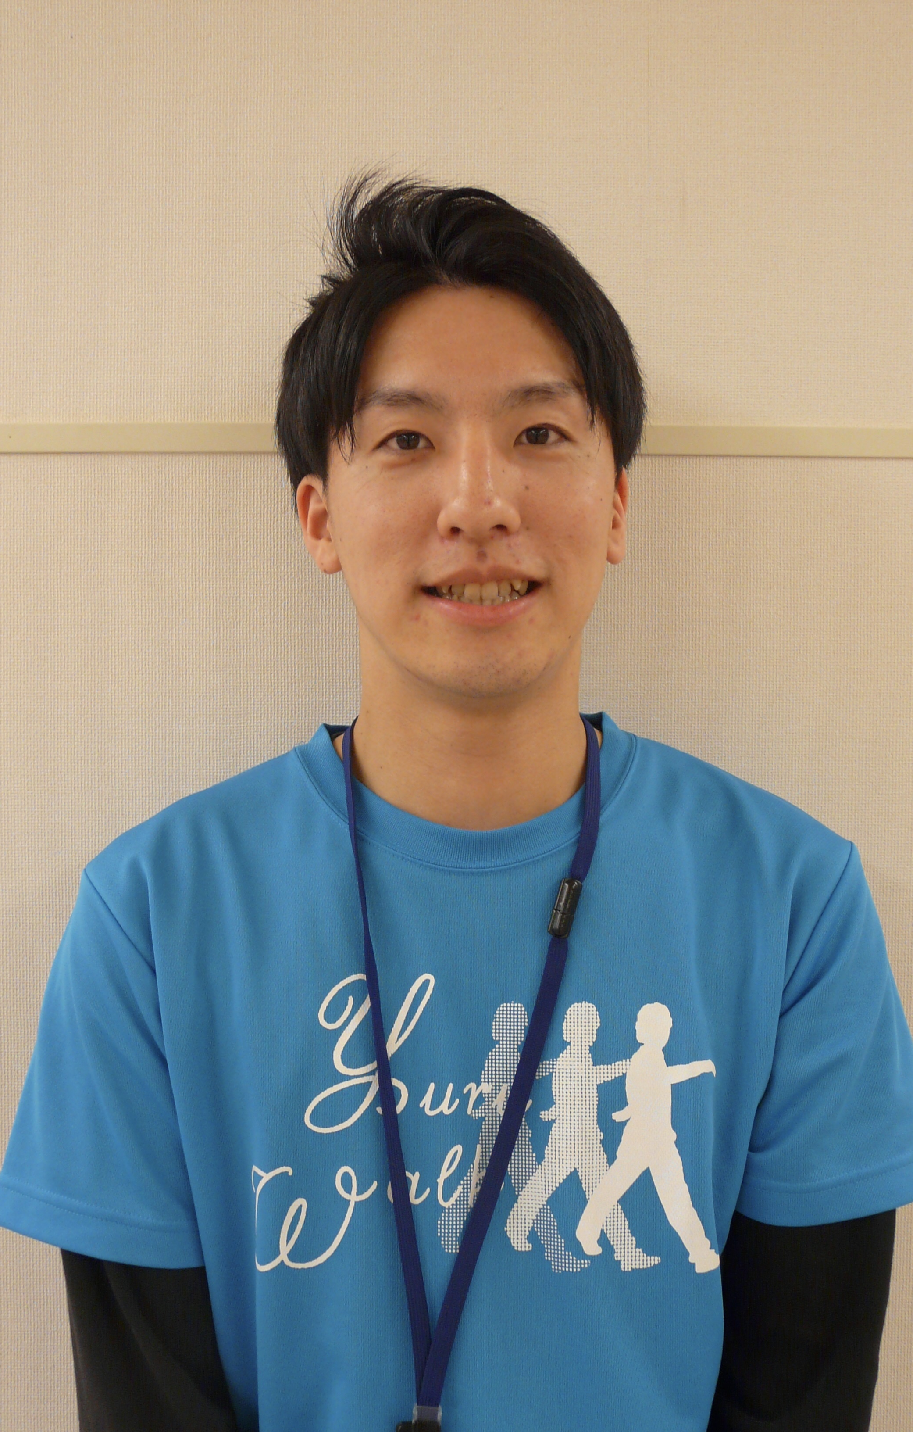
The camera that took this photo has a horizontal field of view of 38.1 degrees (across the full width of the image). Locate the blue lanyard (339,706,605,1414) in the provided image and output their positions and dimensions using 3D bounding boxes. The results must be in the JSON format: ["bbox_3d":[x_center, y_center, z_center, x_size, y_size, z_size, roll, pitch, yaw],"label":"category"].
[{"bbox_3d":[0.008,0.185,0.740,0.148,0.395,0.140,0,1,-2],"label":"blue lanyard"}]

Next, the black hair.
[{"bbox_3d":[0.003,-0.193,0.755,0.205,0.200,0.215,-2,1,-4],"label":"black hair"}]

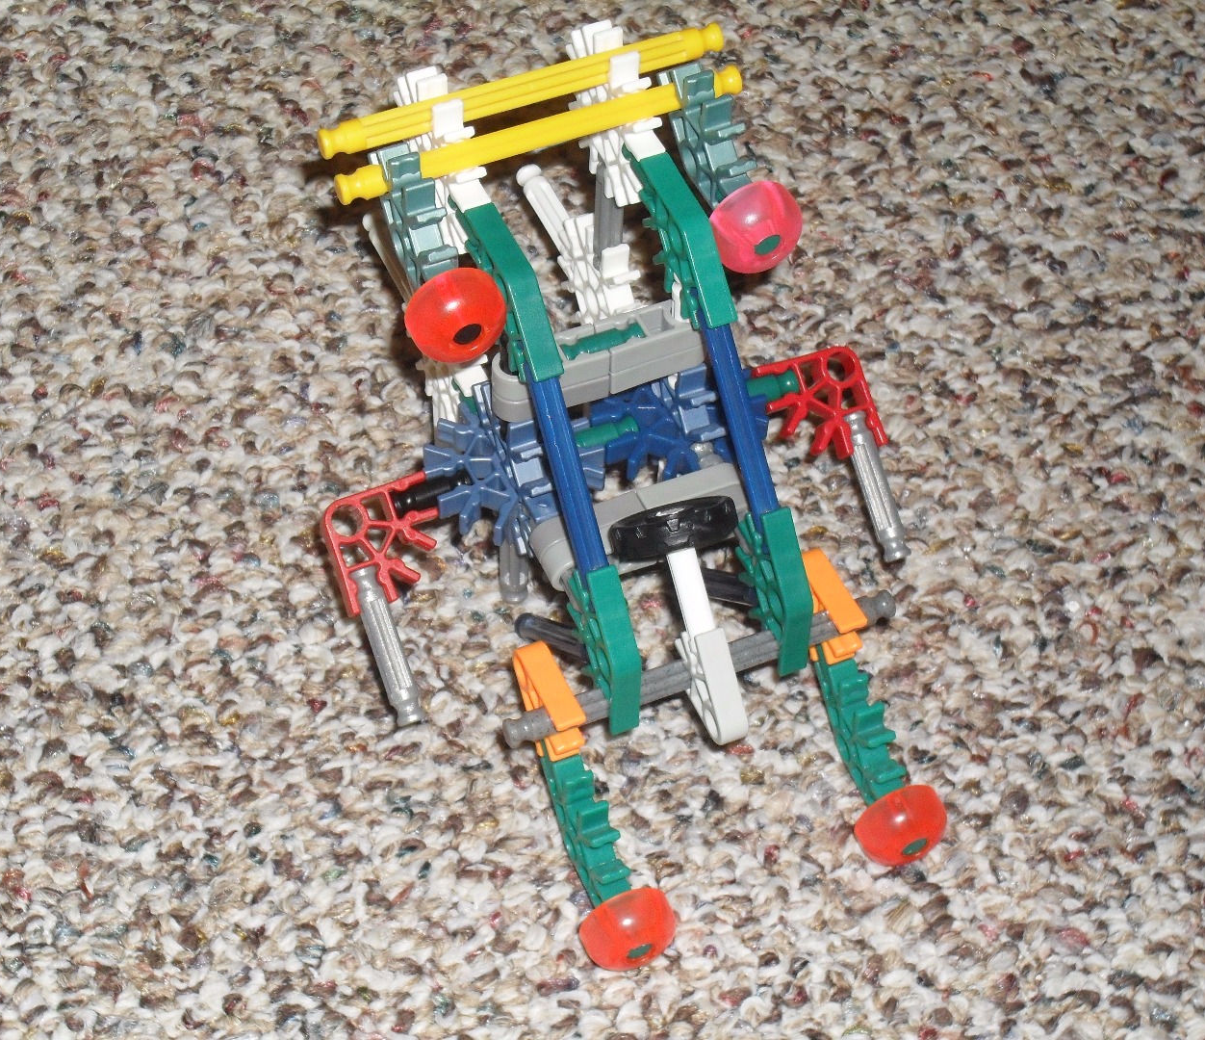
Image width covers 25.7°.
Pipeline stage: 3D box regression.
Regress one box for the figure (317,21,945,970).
[{"bbox_3d":[0.003,-0.019,0.542,0.122,0.115,0.182,-18,55,-13],"label":"figure"}]

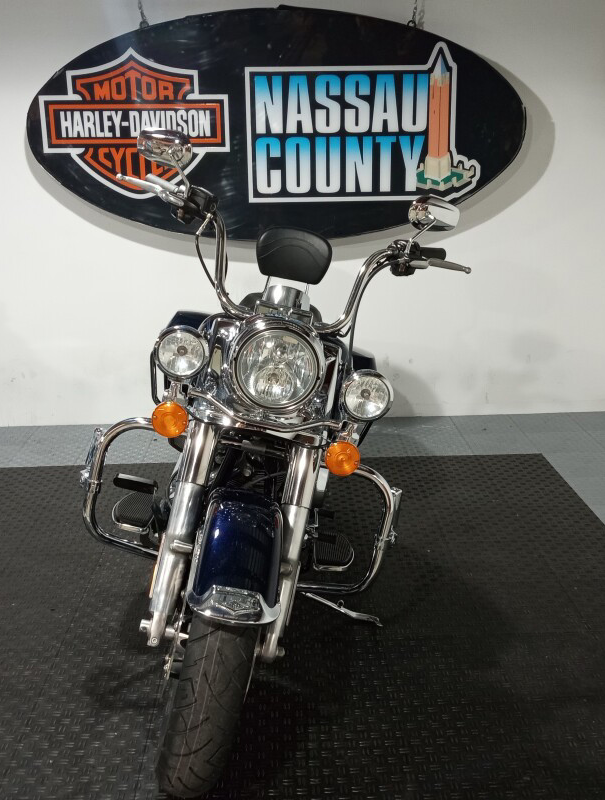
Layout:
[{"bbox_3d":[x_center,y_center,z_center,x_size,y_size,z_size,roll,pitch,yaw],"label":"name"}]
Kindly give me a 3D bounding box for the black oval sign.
[{"bbox_3d":[-0.115,-1.271,4.035,2.321,1.030,0.080,-1,16,-1],"label":"black oval sign"}]

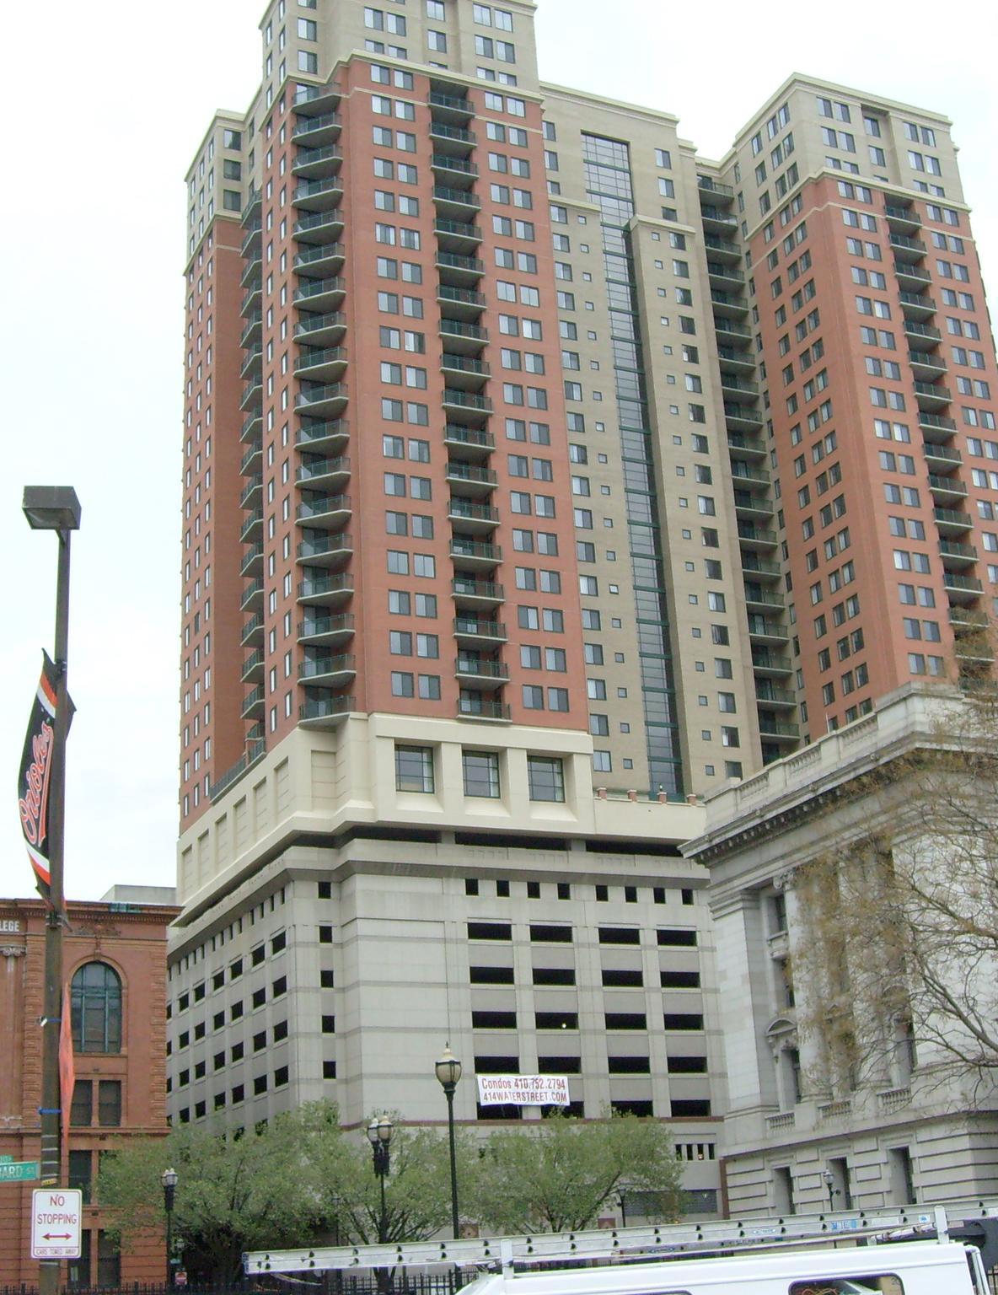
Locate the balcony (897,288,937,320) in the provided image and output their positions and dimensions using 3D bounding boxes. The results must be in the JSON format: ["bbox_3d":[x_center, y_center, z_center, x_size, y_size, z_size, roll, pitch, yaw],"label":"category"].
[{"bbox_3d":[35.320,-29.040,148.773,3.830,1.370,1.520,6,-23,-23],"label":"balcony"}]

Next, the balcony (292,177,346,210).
[{"bbox_3d":[-13.205,-33.180,128.474,4.435,1.282,1.872,-10,-22,18],"label":"balcony"}]

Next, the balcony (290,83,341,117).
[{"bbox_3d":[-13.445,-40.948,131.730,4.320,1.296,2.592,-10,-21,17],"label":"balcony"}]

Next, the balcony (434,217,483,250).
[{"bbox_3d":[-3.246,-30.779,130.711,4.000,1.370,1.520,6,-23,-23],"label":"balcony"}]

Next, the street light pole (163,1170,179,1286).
[{"bbox_3d":[-10.507,19.854,55.655,0.480,6.261,1.150,6,-23,-24],"label":"street light pole"}]

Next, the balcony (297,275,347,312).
[{"bbox_3d":[-12.774,-25.638,127.799,4.277,1.300,2.507,-10,-22,18],"label":"balcony"}]

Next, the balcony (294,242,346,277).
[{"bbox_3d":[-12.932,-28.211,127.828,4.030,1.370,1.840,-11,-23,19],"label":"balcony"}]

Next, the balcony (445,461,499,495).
[{"bbox_3d":[-2.242,-11.624,122.394,3.946,1.296,2.074,6,-22,-25],"label":"balcony"}]

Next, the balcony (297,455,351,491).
[{"bbox_3d":[-11.989,-11.934,121.417,4.030,1.370,1.840,-11,-23,19],"label":"balcony"}]

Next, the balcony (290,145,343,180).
[{"bbox_3d":[-13.354,-36.448,132.002,4.277,1.300,2.507,-10,-22,18],"label":"balcony"}]

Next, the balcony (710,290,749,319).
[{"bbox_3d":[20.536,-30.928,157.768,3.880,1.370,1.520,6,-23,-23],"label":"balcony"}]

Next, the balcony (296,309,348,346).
[{"bbox_3d":[-12.627,-22.918,126.758,4.277,1.300,2.507,-10,-22,18],"label":"balcony"}]

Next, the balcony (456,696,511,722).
[{"bbox_3d":[-1.275,4.631,115.919,3.905,1.282,1.642,6,-23,-24],"label":"balcony"}]

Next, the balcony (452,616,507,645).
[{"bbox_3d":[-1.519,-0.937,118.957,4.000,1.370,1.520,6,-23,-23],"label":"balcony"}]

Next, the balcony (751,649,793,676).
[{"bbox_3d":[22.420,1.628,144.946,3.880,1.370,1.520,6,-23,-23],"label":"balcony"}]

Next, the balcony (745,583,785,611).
[{"bbox_3d":[22.018,-3.738,147.289,4.090,1.296,1.670,6,-22,-25],"label":"balcony"}]

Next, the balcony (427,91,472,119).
[{"bbox_3d":[-3.916,-41.011,133.372,3.905,1.282,1.642,6,-23,-24],"label":"balcony"}]

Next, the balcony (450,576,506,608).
[{"bbox_3d":[-1.704,-3.484,118.999,3.905,1.282,1.642,6,-23,-24],"label":"balcony"}]

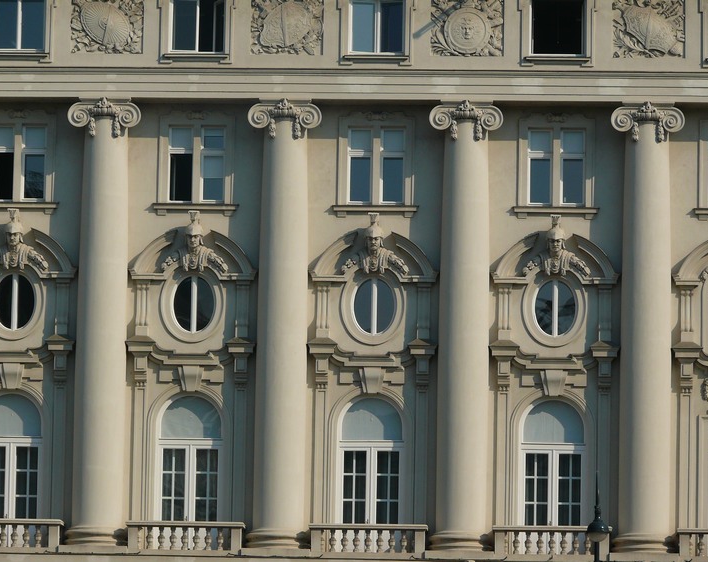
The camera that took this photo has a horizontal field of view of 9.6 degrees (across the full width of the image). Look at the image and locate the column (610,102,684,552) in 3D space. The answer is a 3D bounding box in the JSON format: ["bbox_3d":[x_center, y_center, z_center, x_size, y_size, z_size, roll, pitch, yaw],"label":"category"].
[{"bbox_3d":[7.809,1.267,113.481,1.975,12.143,1.151,1,-7,3],"label":"column"}]

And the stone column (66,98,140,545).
[{"bbox_3d":[-6.850,1.114,114.221,1.960,12.115,1.151,1,-7,3],"label":"stone column"}]

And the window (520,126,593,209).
[{"bbox_3d":[4.893,-2.744,102.040,1.665,2.081,0.250,1,-6,3],"label":"window"}]

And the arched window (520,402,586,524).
[{"bbox_3d":[5.374,5.216,113.776,1.749,4.033,0.172,1,-7,3],"label":"arched window"}]

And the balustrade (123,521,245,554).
[{"bbox_3d":[-4.492,6.854,112.982,3.203,0.828,0.368,1,-7,3],"label":"balustrade"}]

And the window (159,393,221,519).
[{"bbox_3d":[-3.938,4.574,101.758,1.424,3.575,0.280,1,-6,3],"label":"window"}]

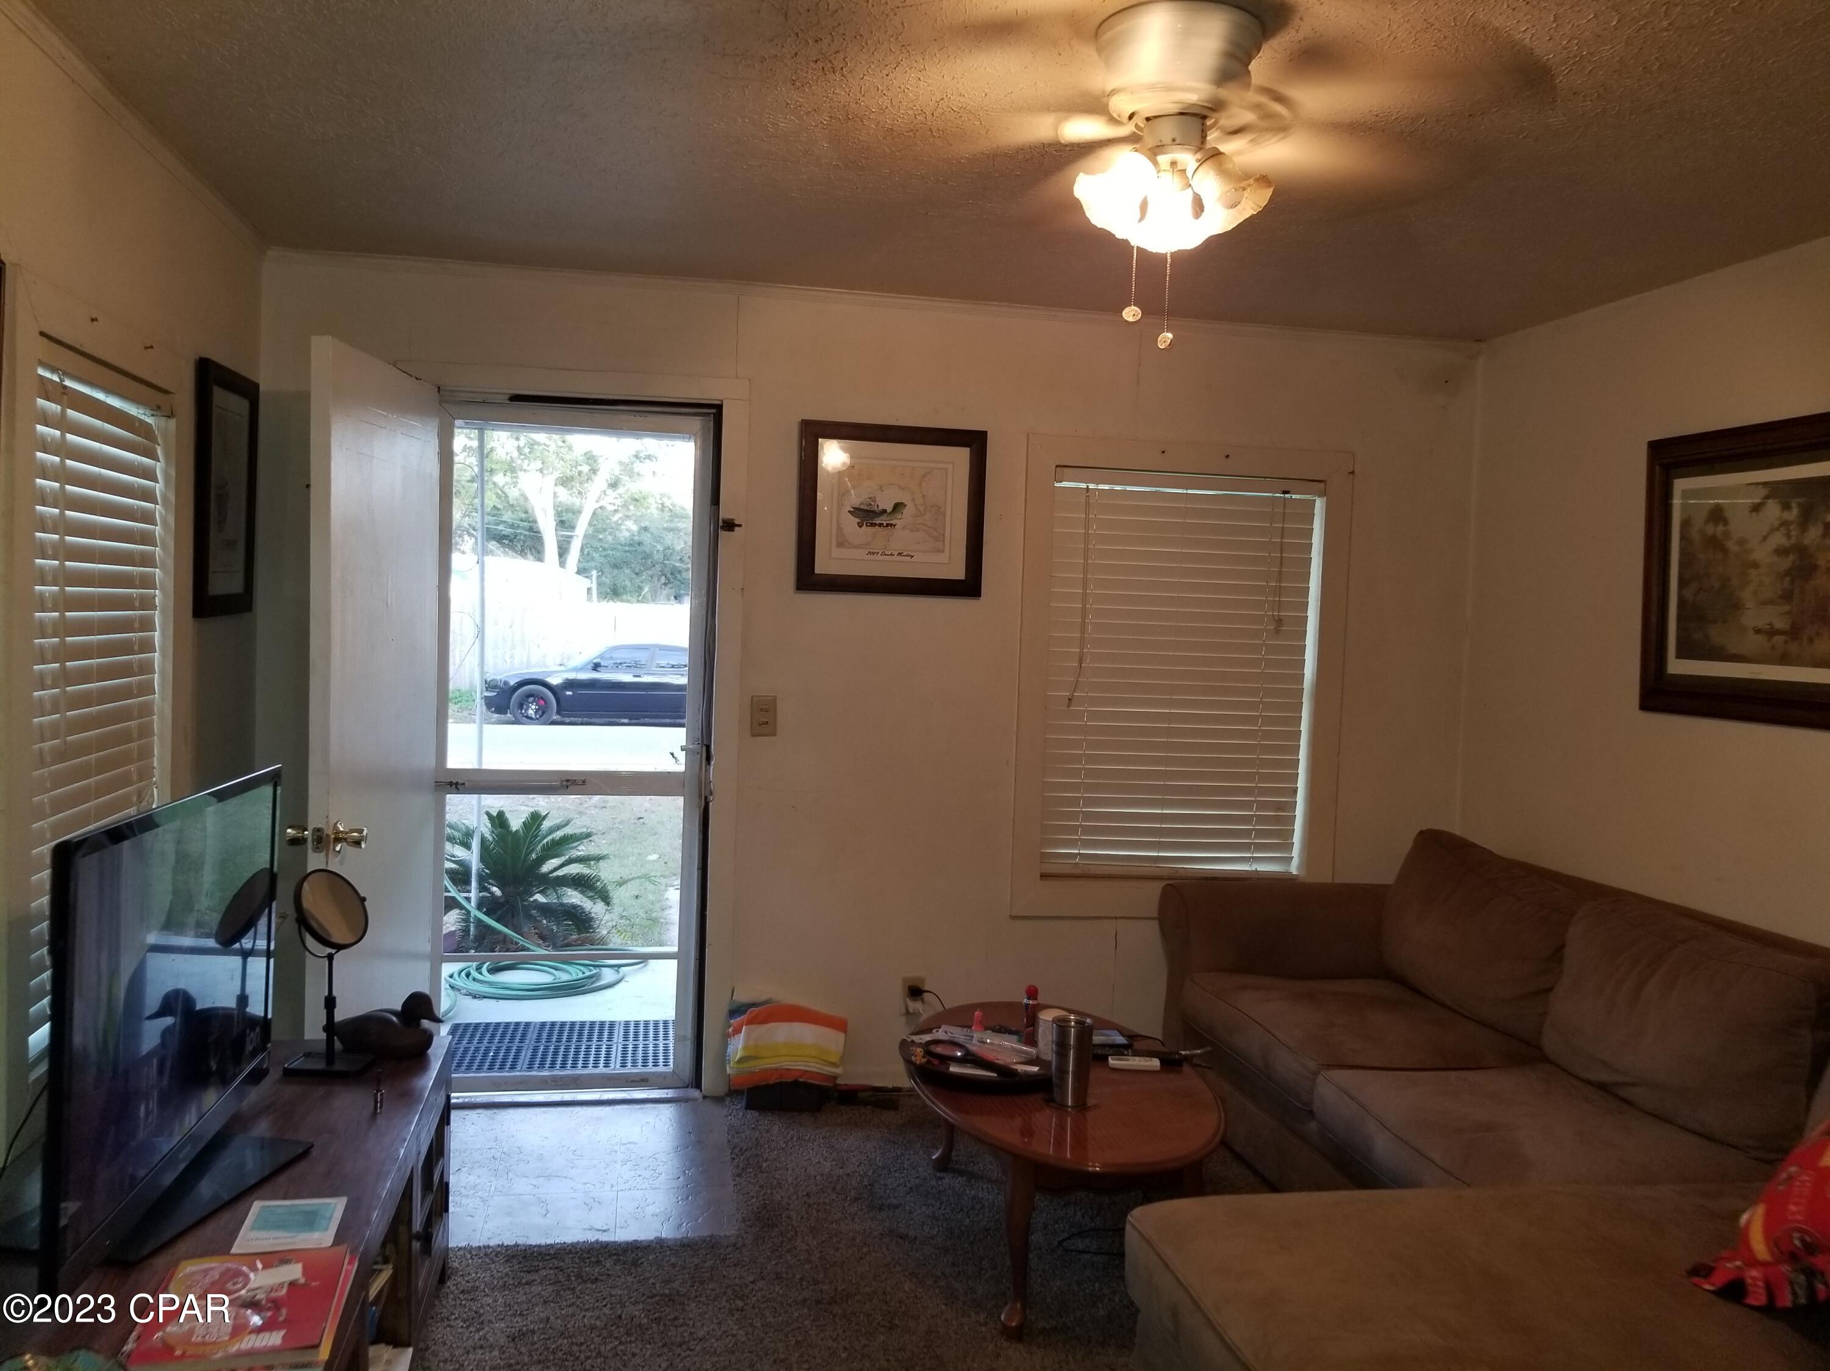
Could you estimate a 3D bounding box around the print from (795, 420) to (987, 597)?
[{"bbox_3d":[-0.064,-0.518,4.069,0.556,0.495,0.030,1,3,-12],"label":"print"}]

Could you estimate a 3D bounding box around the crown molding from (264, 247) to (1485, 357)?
[{"bbox_3d":[0.054,-1.120,4.063,3.660,0.050,0.035,1,3,-12],"label":"crown molding"}]

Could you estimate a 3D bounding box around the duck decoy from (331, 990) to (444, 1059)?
[{"bbox_3d":[-1.071,0.679,2.770,0.245,0.122,0.100,1,3,-16],"label":"duck decoy"}]

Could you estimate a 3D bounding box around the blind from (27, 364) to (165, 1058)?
[{"bbox_3d":[-1.583,0.017,2.667,0.050,1.210,0.710,1,3,-12],"label":"blind"}]

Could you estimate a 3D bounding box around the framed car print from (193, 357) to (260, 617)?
[{"bbox_3d":[-1.669,-0.461,3.330,0.030,0.580,0.485,1,3,-12],"label":"framed car print"}]

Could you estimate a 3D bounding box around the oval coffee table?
[{"bbox_3d":[0.308,1.071,3.102,0.655,0.410,1.120,1,3,-8],"label":"oval coffee table"}]

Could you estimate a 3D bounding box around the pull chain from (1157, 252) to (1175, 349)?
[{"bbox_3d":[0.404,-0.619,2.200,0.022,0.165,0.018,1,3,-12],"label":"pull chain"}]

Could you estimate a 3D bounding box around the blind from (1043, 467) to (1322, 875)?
[{"bbox_3d":[0.846,-0.027,4.338,0.890,1.260,0.050,1,3,-12],"label":"blind"}]

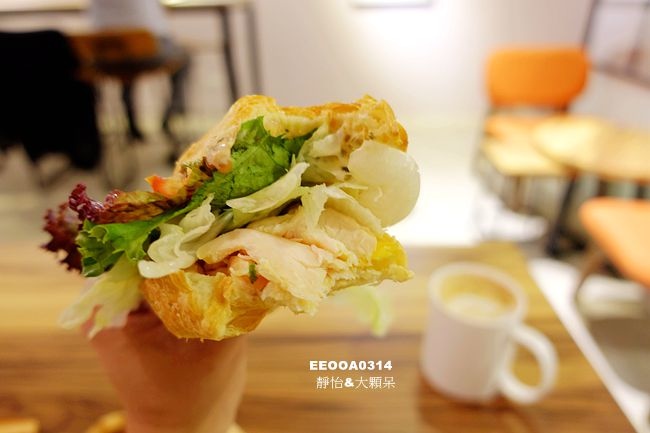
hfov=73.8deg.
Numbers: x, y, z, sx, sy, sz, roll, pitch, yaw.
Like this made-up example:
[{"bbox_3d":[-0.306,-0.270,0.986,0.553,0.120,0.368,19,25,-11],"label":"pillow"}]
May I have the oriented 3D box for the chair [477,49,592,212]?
[{"bbox_3d":[0.969,-0.345,1.991,0.480,0.710,0.560,4,32,10],"label":"chair"}]

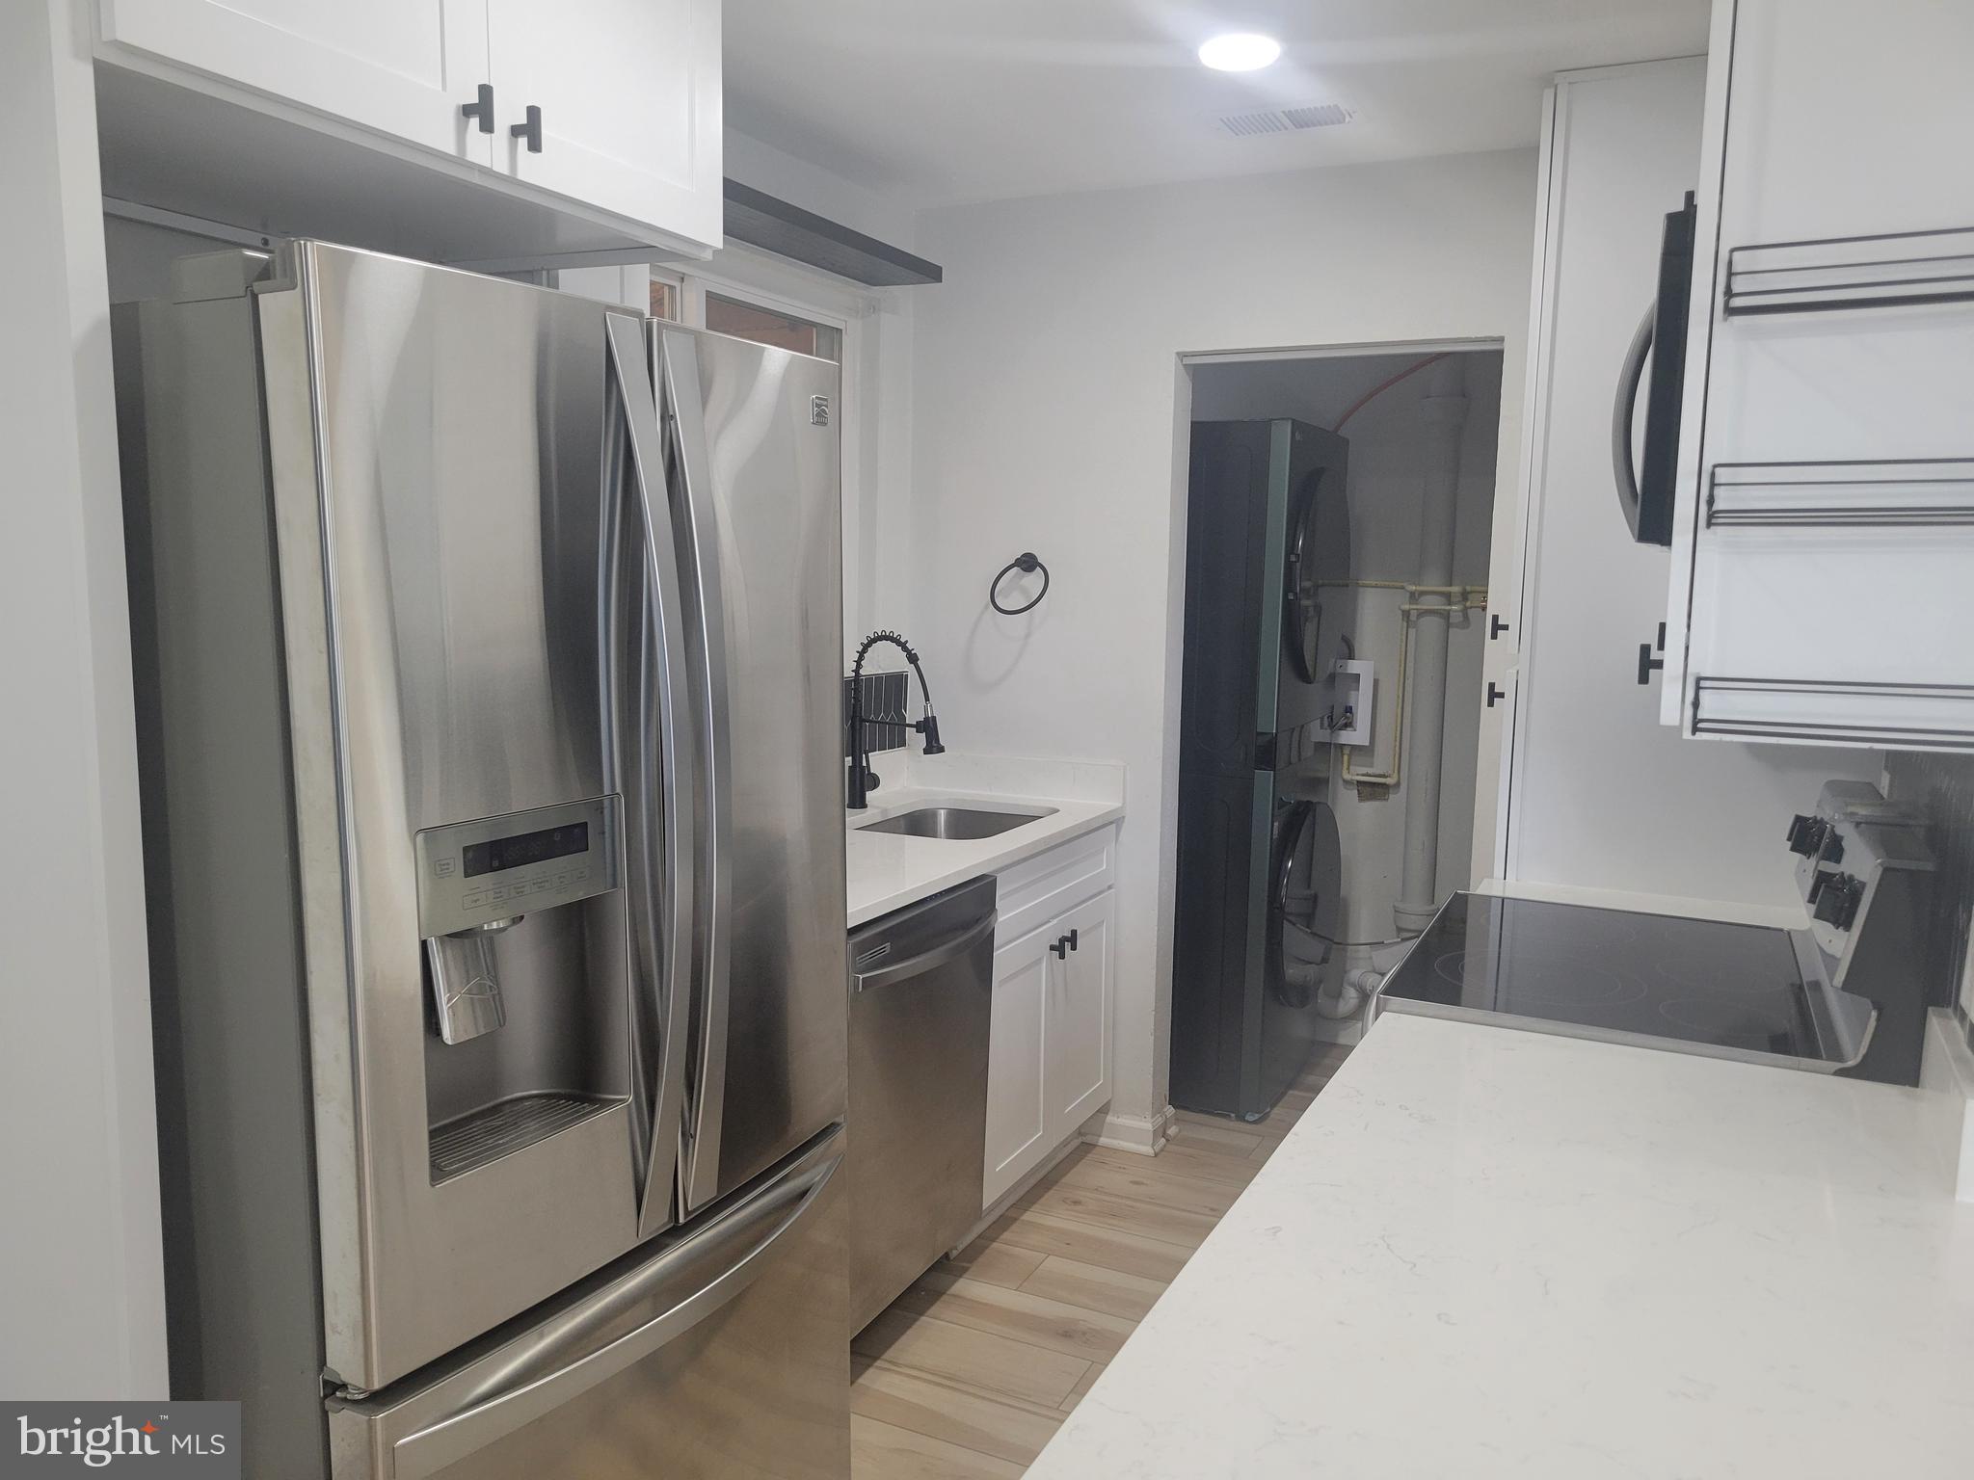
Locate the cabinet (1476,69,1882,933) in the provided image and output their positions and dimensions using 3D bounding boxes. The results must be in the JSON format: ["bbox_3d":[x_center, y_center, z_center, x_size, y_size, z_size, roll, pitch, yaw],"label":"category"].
[{"bbox_3d":[1.393,-0.032,2.992,0.630,2.425,0.505,4,7,25],"label":"cabinet"}]

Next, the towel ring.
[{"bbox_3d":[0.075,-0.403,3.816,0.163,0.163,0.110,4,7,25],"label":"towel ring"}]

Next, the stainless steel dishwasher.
[{"bbox_3d":[-0.384,0.692,3.053,0.635,0.820,0.605,4,7,25],"label":"stainless steel dishwasher"}]

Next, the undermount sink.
[{"bbox_3d":[-0.072,0.293,3.551,0.355,0.200,0.525,4,7,25],"label":"undermount sink"}]

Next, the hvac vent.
[{"bbox_3d":[0.626,-1.278,3.070,0.290,0.022,0.160,4,7,25],"label":"hvac vent"}]

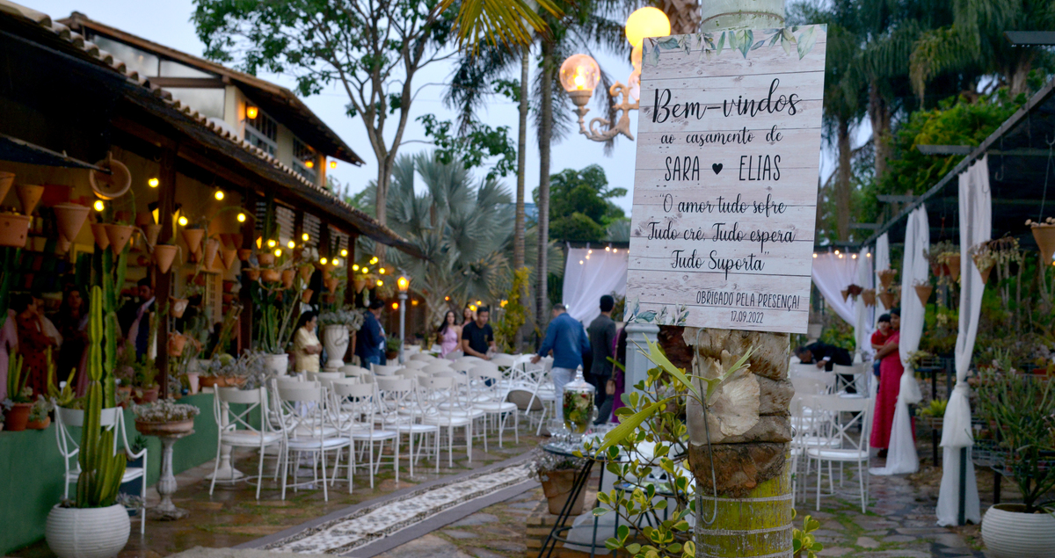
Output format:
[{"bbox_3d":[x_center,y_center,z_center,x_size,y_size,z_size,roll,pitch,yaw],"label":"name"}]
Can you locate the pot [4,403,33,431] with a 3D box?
[{"bbox_3d":[-3.247,0.885,7.100,0.180,0.185,0.180,1,-2,0],"label":"pot"}]

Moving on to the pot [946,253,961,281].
[{"bbox_3d":[3.456,-0.092,9.000,0.160,0.220,0.160,1,-2,0],"label":"pot"}]

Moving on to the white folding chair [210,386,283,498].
[{"bbox_3d":[-2.247,1.274,8.919,0.460,0.870,0.470,1,-3,14],"label":"white folding chair"}]

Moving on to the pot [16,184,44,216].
[{"bbox_3d":[-3.660,-0.573,8.200,0.210,0.250,0.210,1,-2,0],"label":"pot"}]

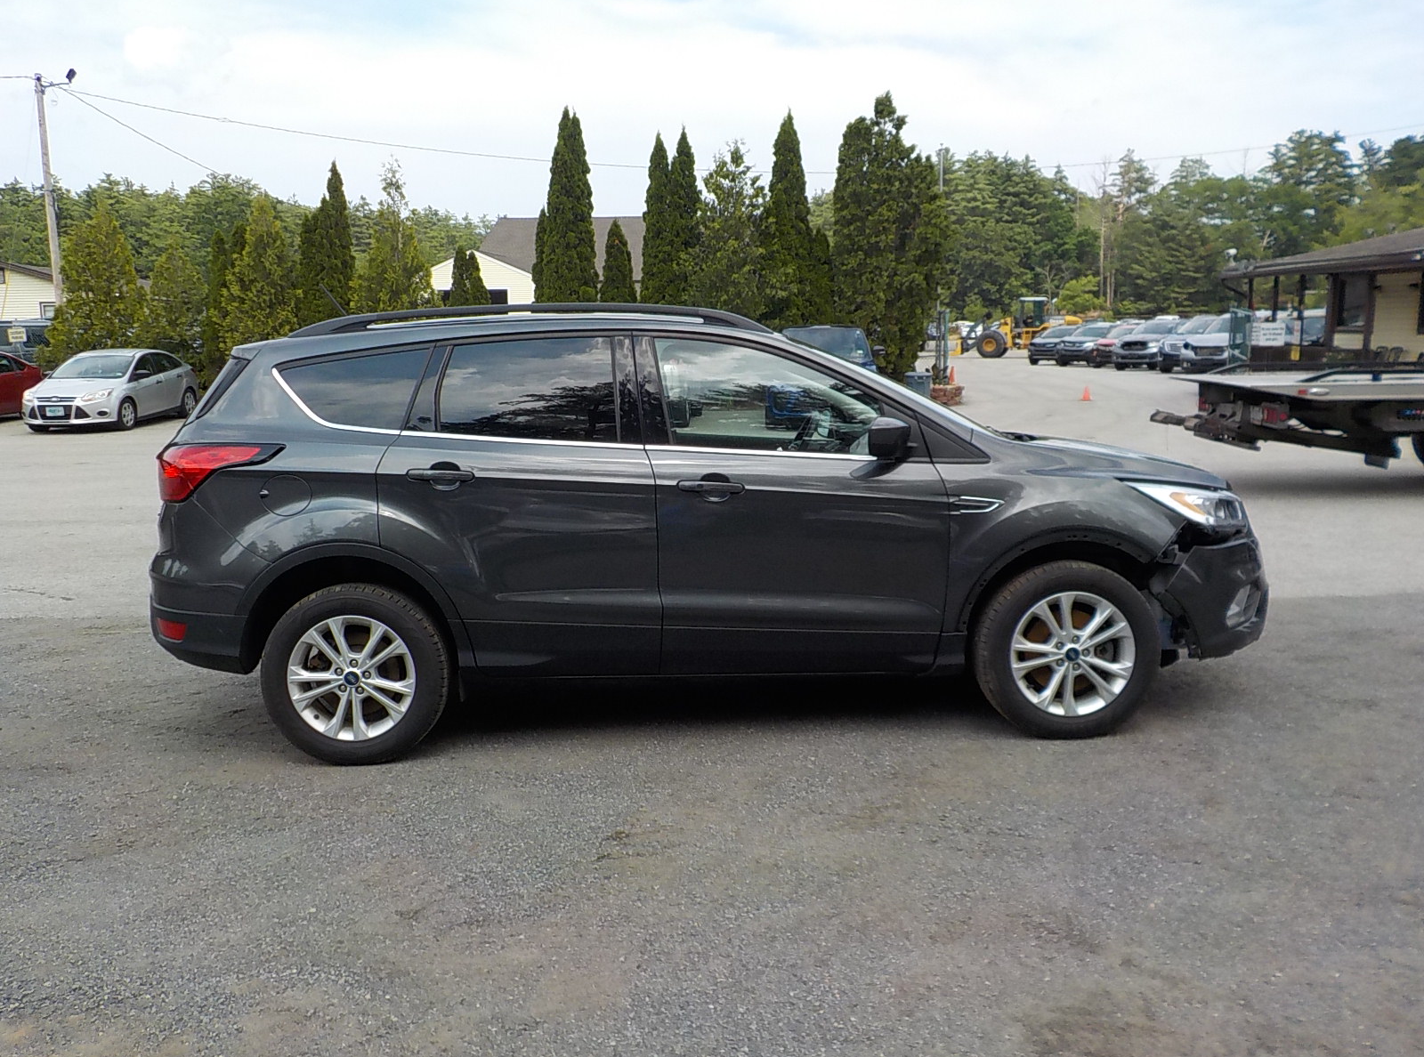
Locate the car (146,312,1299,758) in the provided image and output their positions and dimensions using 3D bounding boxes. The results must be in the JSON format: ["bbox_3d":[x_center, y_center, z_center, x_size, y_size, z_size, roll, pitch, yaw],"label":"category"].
[{"bbox_3d":[0.004,-0.130,5.408,4.530,1.690,1.900,-2,9,-3],"label":"car"}]

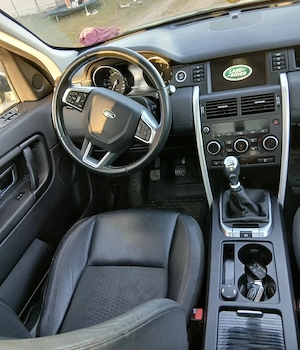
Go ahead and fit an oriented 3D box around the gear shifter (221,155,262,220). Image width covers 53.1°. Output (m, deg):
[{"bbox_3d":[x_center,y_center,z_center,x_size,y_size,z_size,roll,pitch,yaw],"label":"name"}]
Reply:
[{"bbox_3d":[0.262,0.027,0.837,0.115,0.155,0.105,-2,40,15],"label":"gear shifter"}]

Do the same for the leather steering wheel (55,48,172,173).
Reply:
[{"bbox_3d":[-0.113,-0.186,0.920,0.377,0.377,0.090,25,21,8],"label":"leather steering wheel"}]

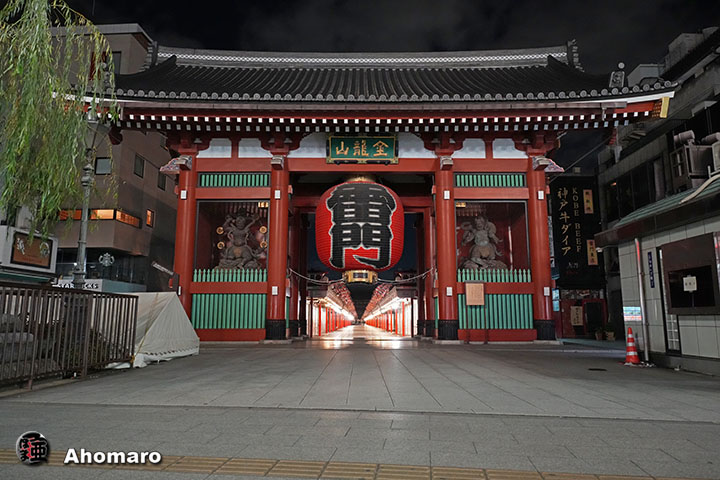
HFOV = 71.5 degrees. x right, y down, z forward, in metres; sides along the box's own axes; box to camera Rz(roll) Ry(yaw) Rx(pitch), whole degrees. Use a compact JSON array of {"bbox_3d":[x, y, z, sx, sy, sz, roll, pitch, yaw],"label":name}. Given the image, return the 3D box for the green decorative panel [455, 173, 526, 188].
[{"bbox_3d":[4.324,-1.977,16.535,2.398,0.562,0.120,0,-9,0],"label":"green decorative panel"}]

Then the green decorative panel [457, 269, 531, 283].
[{"bbox_3d":[4.553,1.203,16.877,2.505,0.463,0.090,0,-9,0],"label":"green decorative panel"}]

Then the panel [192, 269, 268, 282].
[{"bbox_3d":[-4.142,1.133,15.961,2.346,0.447,0.100,0,-9,0],"label":"panel"}]

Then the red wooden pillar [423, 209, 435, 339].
[{"bbox_3d":[2.811,1.199,19.197,0.600,4.999,0.600,0,-9,0],"label":"red wooden pillar"}]

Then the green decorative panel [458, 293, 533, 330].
[{"bbox_3d":[4.286,2.270,15.788,2.321,1.156,0.120,0,-9,0],"label":"green decorative panel"}]

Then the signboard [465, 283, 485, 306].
[{"bbox_3d":[3.764,1.770,16.328,0.637,0.797,0.080,0,-9,0],"label":"signboard"}]

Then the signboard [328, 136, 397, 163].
[{"bbox_3d":[0.089,-2.929,16.174,2.280,0.899,0.220,0,3,0],"label":"signboard"}]

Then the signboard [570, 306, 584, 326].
[{"bbox_3d":[8.286,2.912,19.080,0.523,0.743,0.080,0,-9,0],"label":"signboard"}]

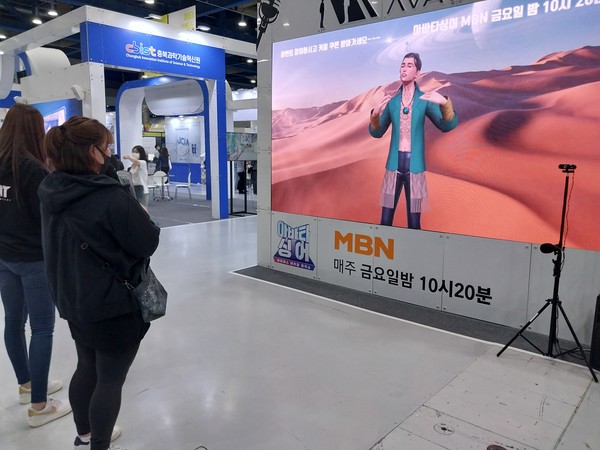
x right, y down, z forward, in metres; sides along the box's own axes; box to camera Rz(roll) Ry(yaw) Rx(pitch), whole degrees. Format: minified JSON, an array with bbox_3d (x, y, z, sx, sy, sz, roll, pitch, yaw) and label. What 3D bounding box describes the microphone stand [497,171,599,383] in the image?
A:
[{"bbox_3d":[1.849,0.269,3.191,0.635,1.390,0.554,7,11,37],"label":"microphone stand"}]

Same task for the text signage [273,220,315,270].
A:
[{"bbox_3d":[-0.069,0.237,5.429,0.684,0.548,0.020,8,12,41],"label":"text signage"}]

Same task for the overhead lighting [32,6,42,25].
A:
[{"bbox_3d":[-13.687,-10.908,23.500,0.440,0.720,0.440,8,12,41],"label":"overhead lighting"}]

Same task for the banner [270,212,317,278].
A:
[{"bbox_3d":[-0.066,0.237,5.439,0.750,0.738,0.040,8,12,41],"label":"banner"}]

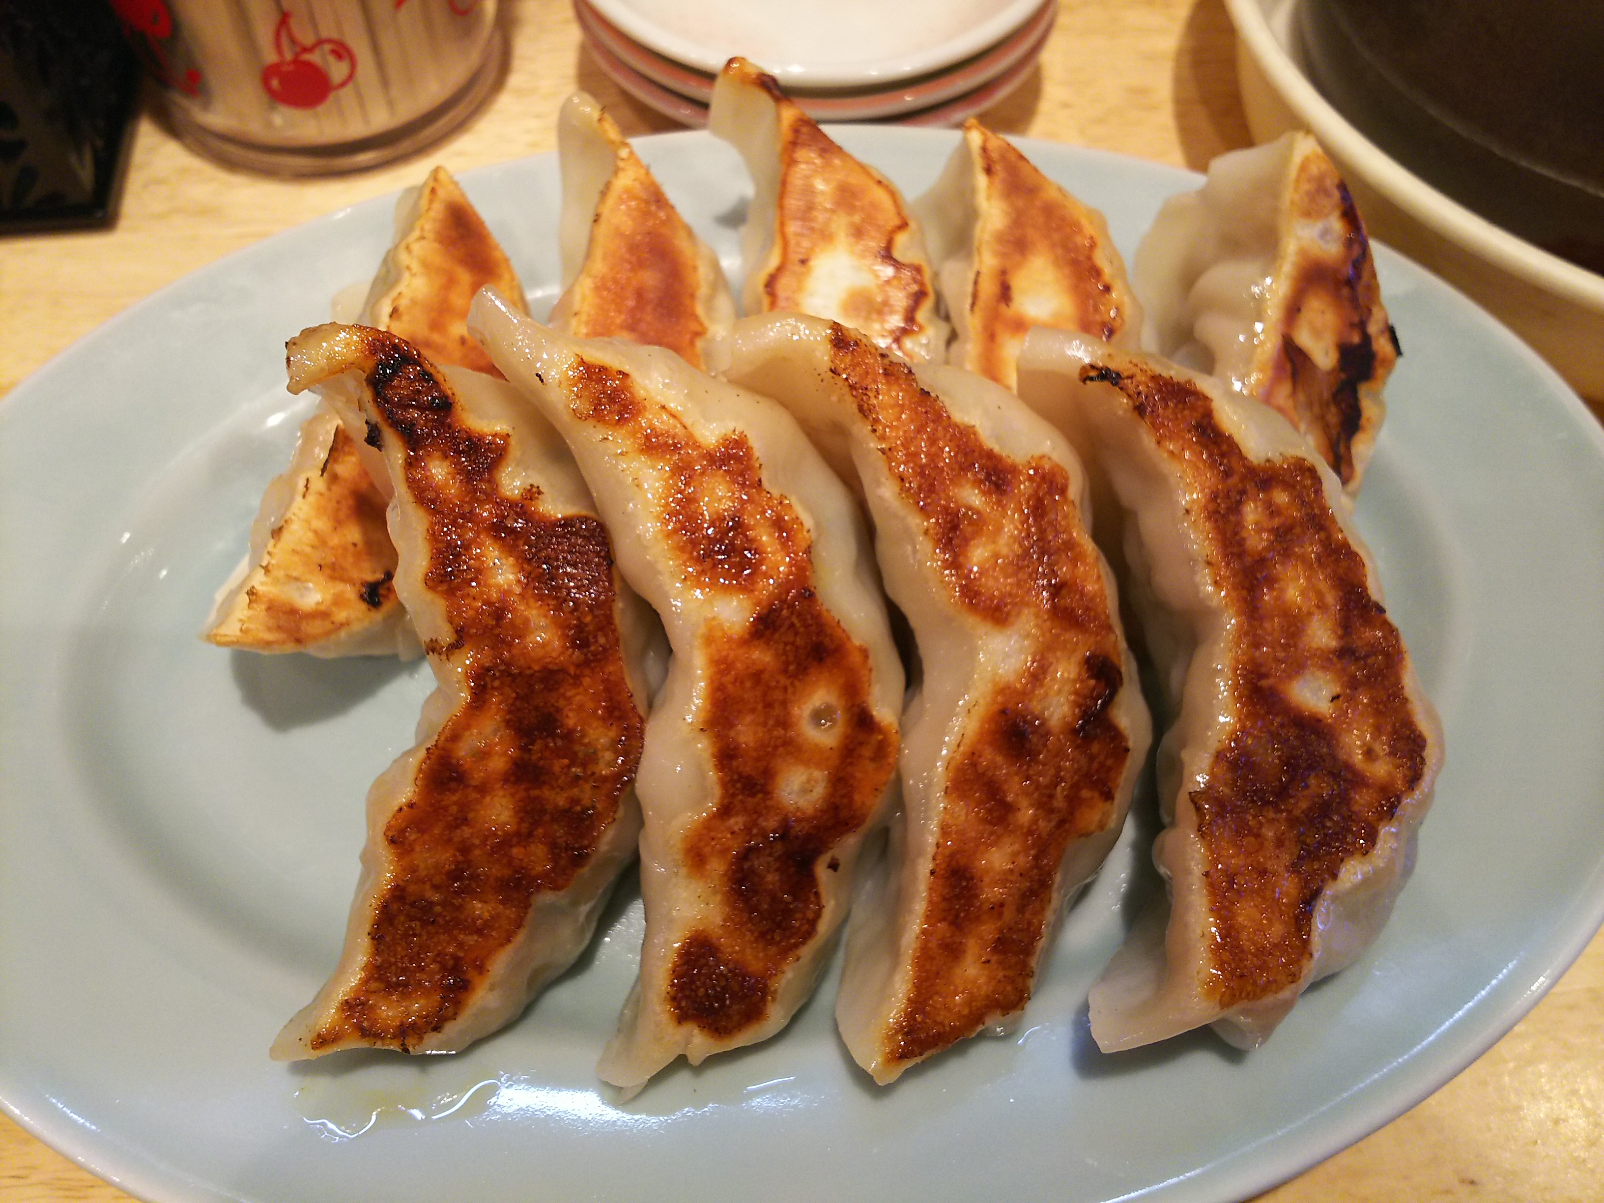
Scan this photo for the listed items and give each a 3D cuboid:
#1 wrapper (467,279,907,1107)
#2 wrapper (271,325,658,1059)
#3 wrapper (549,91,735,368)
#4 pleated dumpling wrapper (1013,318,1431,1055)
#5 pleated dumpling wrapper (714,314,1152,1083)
[{"bbox_3d":[-0.010,0.007,0.159,0.046,0.034,0.099,-10,72,-6],"label":"wrapper"},{"bbox_3d":[-0.041,0.009,0.158,0.043,0.034,0.090,-7,71,-4],"label":"wrapper"},{"bbox_3d":[-0.030,-0.037,0.190,0.044,0.034,0.088,4,65,3],"label":"wrapper"},{"bbox_3d":[0.055,0.011,0.157,0.050,0.034,0.090,0,71,0],"label":"pleated dumpling wrapper"},{"bbox_3d":[0.021,0.009,0.159,0.048,0.034,0.094,-8,71,-5],"label":"pleated dumpling wrapper"}]

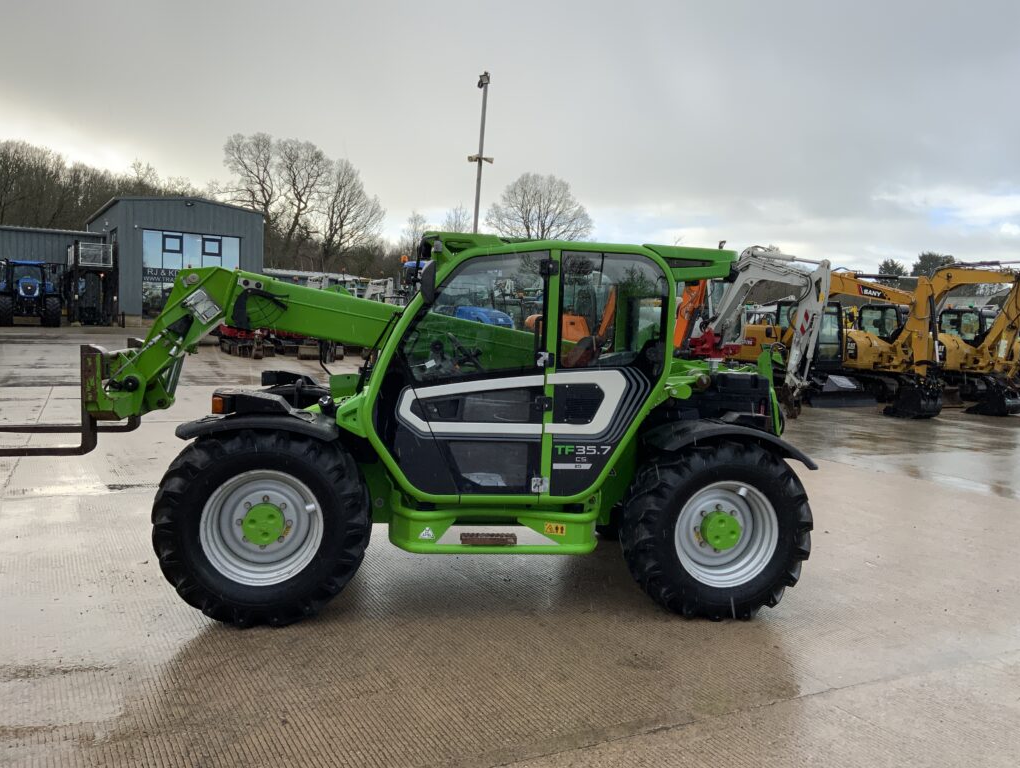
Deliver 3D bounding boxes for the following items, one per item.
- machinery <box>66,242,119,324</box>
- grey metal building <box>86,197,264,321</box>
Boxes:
[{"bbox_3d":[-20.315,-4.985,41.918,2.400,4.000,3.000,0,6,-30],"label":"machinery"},{"bbox_3d":[-19.351,-6.530,48.198,6.500,6.050,18.000,0,6,-30],"label":"grey metal building"}]

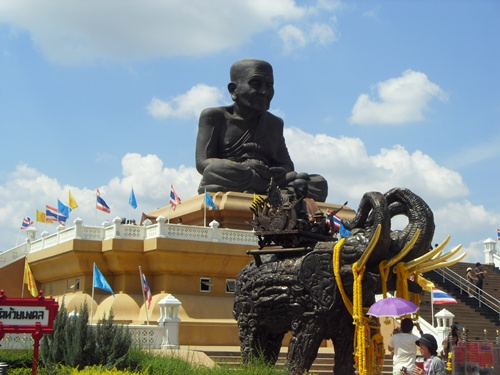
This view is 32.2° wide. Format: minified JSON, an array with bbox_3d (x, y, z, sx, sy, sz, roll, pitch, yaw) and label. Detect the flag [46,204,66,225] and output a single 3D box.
[{"bbox_3d":[-9.035,1.294,40.500,0.967,0.987,0.200,2,-11,-12],"label":"flag"}]

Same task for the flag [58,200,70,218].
[{"bbox_3d":[-8.294,0.974,38.900,0.610,0.893,0.200,2,-11,-12],"label":"flag"}]

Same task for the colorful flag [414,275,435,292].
[{"bbox_3d":[7.953,4.321,39.500,0.970,0.900,0.250,-1,-11,11],"label":"colorful flag"}]

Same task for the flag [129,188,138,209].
[{"bbox_3d":[-5.768,0.555,42.950,0.500,1.030,0.280,2,-11,-8],"label":"flag"}]

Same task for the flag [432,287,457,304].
[{"bbox_3d":[7.182,3.997,31.800,0.899,0.621,0.120,-2,-11,12],"label":"flag"}]

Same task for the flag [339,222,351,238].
[{"bbox_3d":[5.047,2.288,45.800,0.650,0.900,0.250,0,-10,6],"label":"flag"}]

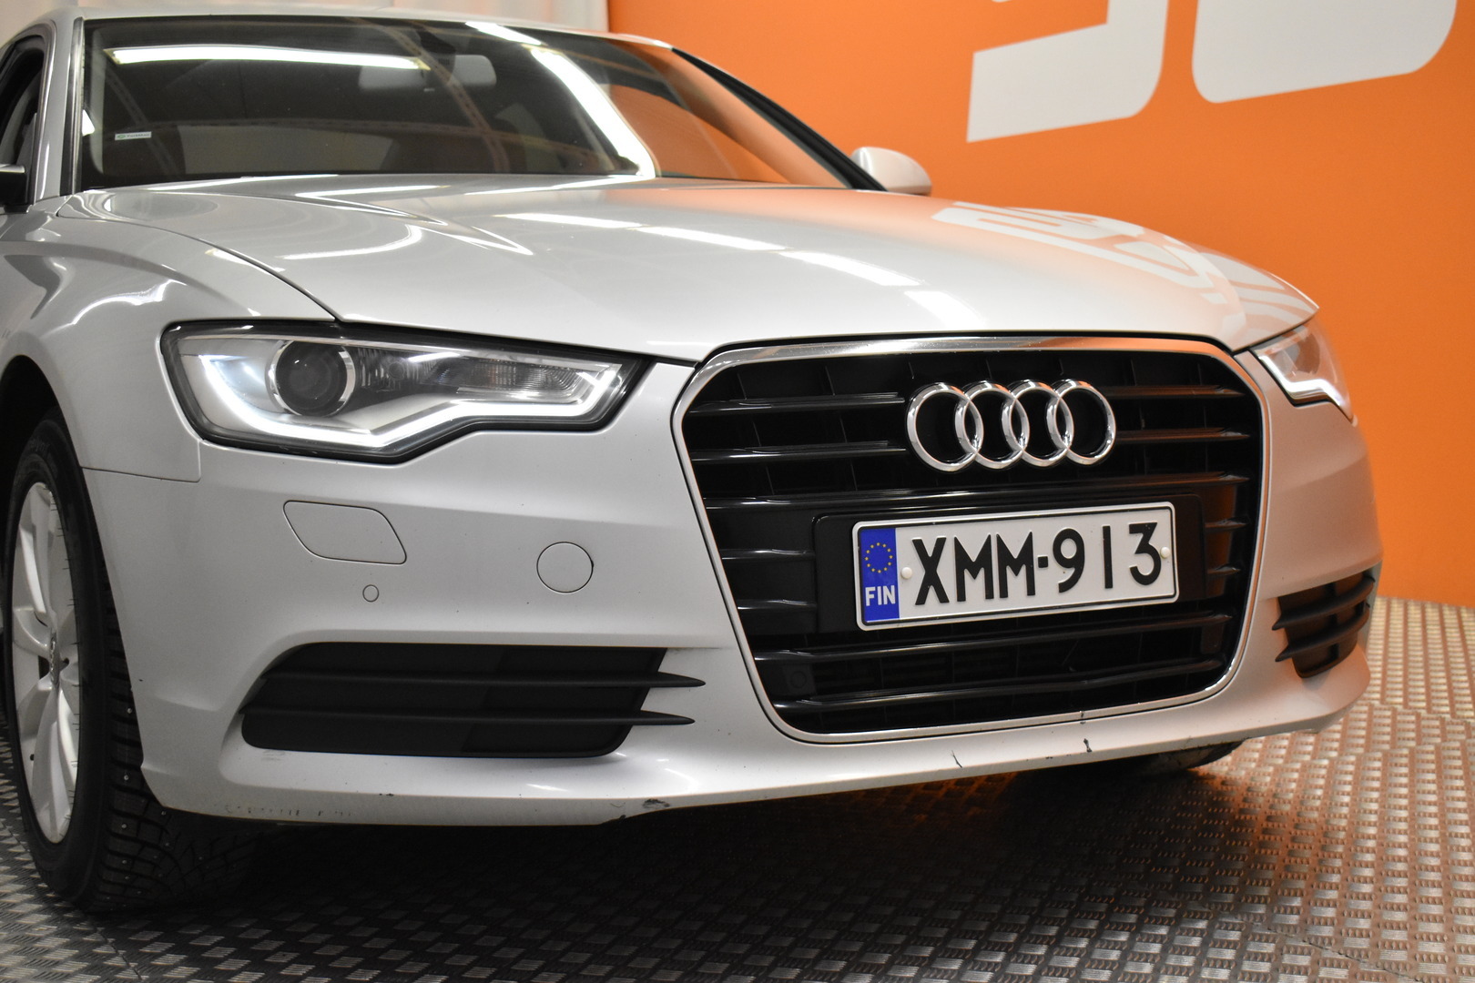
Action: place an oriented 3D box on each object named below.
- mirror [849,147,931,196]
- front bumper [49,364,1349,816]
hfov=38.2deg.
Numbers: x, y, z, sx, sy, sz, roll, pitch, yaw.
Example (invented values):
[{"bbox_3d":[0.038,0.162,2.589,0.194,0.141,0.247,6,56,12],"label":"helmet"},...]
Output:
[{"bbox_3d":[0.317,-0.618,4.315,0.240,0.165,0.160,-3,5,-28],"label":"mirror"},{"bbox_3d":[0.187,0.079,2.655,1.830,0.509,0.615,-3,5,-28],"label":"front bumper"}]

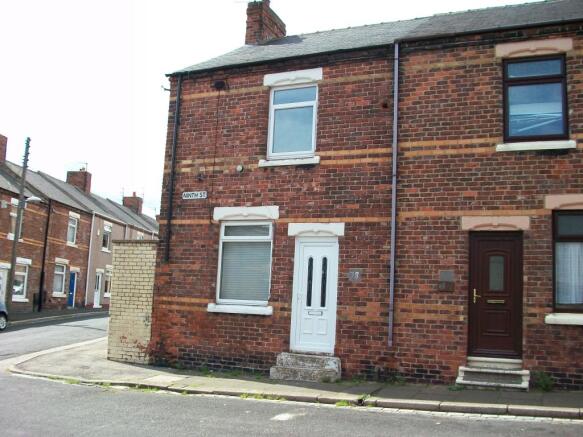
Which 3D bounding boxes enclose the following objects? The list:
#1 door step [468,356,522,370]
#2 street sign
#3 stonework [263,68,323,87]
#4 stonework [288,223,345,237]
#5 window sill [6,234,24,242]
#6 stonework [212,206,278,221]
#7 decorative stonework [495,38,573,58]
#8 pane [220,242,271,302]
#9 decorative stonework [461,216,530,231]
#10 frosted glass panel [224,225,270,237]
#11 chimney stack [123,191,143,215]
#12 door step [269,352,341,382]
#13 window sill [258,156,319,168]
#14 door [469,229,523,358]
[{"bbox_3d":[3.361,2.381,9.453,0.846,0.140,0.180,-1,-9,21],"label":"door step"},{"bbox_3d":[-2.065,-0.496,12.249,0.618,0.152,0.025,-1,-9,23],"label":"street sign"},{"bbox_3d":[0.053,-2.889,11.774,1.298,0.249,0.120,-1,-9,23],"label":"stonework"},{"bbox_3d":[0.503,0.223,11.086,1.148,0.242,0.120,-1,-9,23],"label":"stonework"},{"bbox_3d":[-13.307,0.978,27.515,0.160,0.170,1.250,1,-9,8],"label":"window sill"},{"bbox_3d":[-0.908,-0.102,11.743,1.503,0.257,0.120,-1,-9,23],"label":"stonework"},{"bbox_3d":[4.247,-2.957,10.010,1.277,0.233,0.120,-1,-9,23],"label":"decorative stonework"},{"bbox_3d":[-0.905,1.039,11.339,1.073,1.159,0.030,-1,-9,21],"label":"pane"},{"bbox_3d":[3.511,0.090,9.821,1.108,0.231,0.120,-1,-9,23],"label":"decorative stonework"},{"bbox_3d":[-0.888,0.254,11.466,0.991,0.210,0.030,-1,-9,21],"label":"frosted glass panel"},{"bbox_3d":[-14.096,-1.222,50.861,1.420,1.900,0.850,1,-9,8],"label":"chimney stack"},{"bbox_3d":[0.290,2.738,10.523,1.250,0.450,0.440,-1,-9,23],"label":"door step"},{"bbox_3d":[-0.021,-1.088,11.272,1.265,0.140,0.160,-1,-9,21],"label":"window sill"},{"bbox_3d":[3.428,1.271,9.639,0.860,2.109,0.080,-1,-9,21],"label":"door"}]

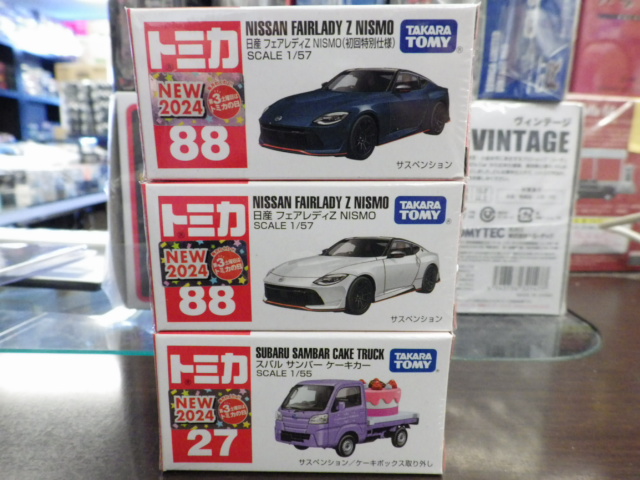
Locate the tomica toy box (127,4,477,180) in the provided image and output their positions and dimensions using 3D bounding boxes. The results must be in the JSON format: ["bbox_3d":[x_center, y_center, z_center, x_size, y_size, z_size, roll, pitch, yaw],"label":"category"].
[{"bbox_3d":[-0.004,-0.038,0.129,0.078,0.039,0.041,0,12,0],"label":"tomica toy box"}]

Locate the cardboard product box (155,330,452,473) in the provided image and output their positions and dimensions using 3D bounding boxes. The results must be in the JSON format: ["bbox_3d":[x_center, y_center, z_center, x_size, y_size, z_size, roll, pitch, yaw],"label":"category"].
[{"bbox_3d":[-0.004,0.041,0.144,0.078,0.039,0.041,0,10,0],"label":"cardboard product box"}]

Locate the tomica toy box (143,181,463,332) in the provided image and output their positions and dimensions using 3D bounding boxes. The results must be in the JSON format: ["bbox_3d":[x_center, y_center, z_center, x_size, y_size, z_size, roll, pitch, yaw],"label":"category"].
[{"bbox_3d":[-0.004,0.001,0.138,0.078,0.039,0.041,0,12,0],"label":"tomica toy box"}]

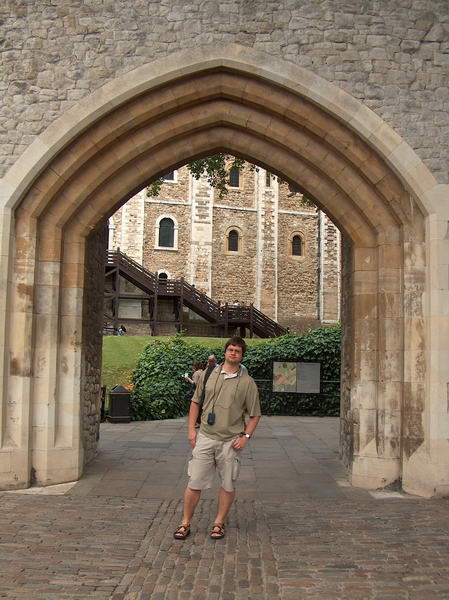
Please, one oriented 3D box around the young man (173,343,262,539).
[{"bbox_3d":[-0.055,1.225,5.850,0.750,1.770,0.450,0,-4,6],"label":"young man"}]

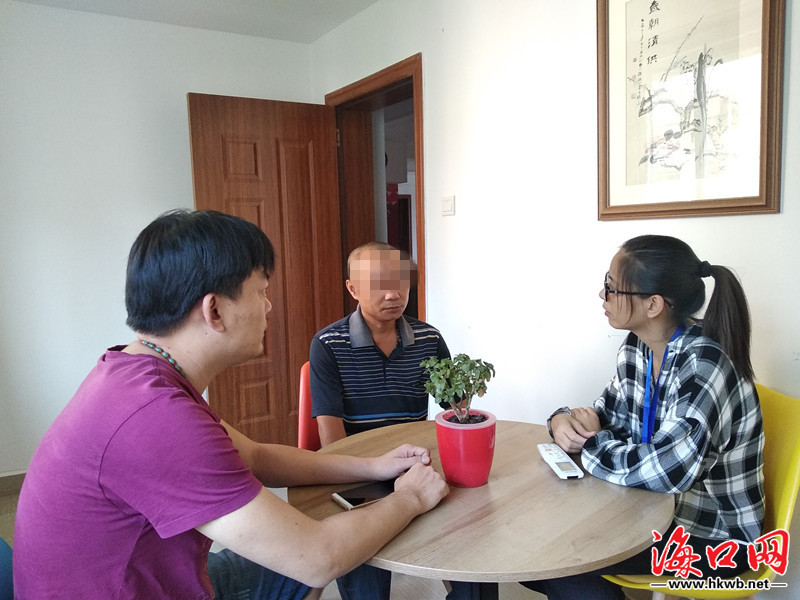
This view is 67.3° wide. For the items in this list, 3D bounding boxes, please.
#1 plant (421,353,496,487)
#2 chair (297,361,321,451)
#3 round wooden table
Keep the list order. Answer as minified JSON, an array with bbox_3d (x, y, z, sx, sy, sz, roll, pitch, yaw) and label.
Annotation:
[{"bbox_3d":[0.121,0.248,1.259,0.160,0.270,0.150,-1,6,0],"label":"plant"},{"bbox_3d":[-0.093,0.656,1.950,0.480,0.820,0.530,-3,6,-14],"label":"chair"},{"bbox_3d":[0.171,0.749,1.351,0.800,0.744,0.800,-1,6,0],"label":"round wooden table"}]

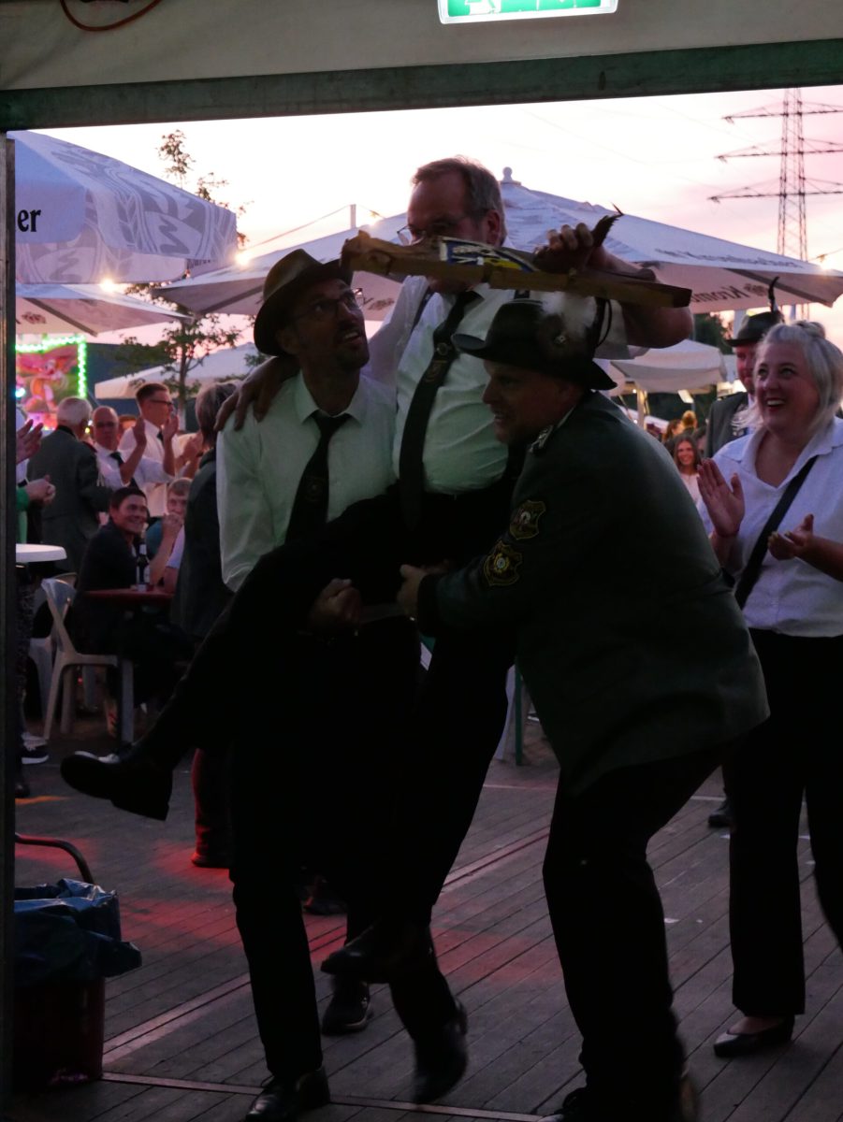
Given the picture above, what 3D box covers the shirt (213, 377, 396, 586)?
[{"bbox_3d":[-0.202,-0.142,4.760,0.500,0.550,0.330,5,2,-3],"label":"shirt"}]

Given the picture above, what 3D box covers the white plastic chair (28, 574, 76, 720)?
[{"bbox_3d":[-2.030,0.461,12.500,0.460,0.820,0.520,0,2,18],"label":"white plastic chair"}]

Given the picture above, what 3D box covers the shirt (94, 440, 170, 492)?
[{"bbox_3d":[-1.665,-0.396,12.400,0.500,0.560,0.330,-2,2,-29],"label":"shirt"}]

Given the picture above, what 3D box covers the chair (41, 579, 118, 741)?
[{"bbox_3d":[-1.610,0.488,11.700,0.520,0.820,0.460,0,2,21],"label":"chair"}]

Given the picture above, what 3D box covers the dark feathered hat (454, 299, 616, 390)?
[{"bbox_3d":[0.236,-0.448,4.620,0.330,0.160,0.280,14,1,-18],"label":"dark feathered hat"}]

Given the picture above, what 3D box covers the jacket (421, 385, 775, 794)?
[{"bbox_3d":[0.318,0.083,4.620,0.600,0.760,0.560,-16,2,-6],"label":"jacket"}]

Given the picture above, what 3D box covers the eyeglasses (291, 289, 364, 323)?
[{"bbox_3d":[-0.201,-0.528,4.700,0.140,0.050,0.140,-10,-14,-42],"label":"eyeglasses"}]

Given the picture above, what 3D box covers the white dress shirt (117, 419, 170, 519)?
[{"bbox_3d":[-1.526,-0.516,12.600,0.330,0.570,0.460,0,2,22],"label":"white dress shirt"}]

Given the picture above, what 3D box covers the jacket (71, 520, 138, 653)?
[{"bbox_3d":[-1.586,0.133,11.700,0.370,0.670,0.460,10,5,30],"label":"jacket"}]

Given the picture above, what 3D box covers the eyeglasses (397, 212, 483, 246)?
[{"bbox_3d":[0.042,-0.673,4.580,0.145,0.050,0.140,5,15,38],"label":"eyeglasses"}]

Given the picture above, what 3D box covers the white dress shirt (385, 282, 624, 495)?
[{"bbox_3d":[0.165,-0.348,4.650,0.520,0.490,0.340,5,-1,33],"label":"white dress shirt"}]

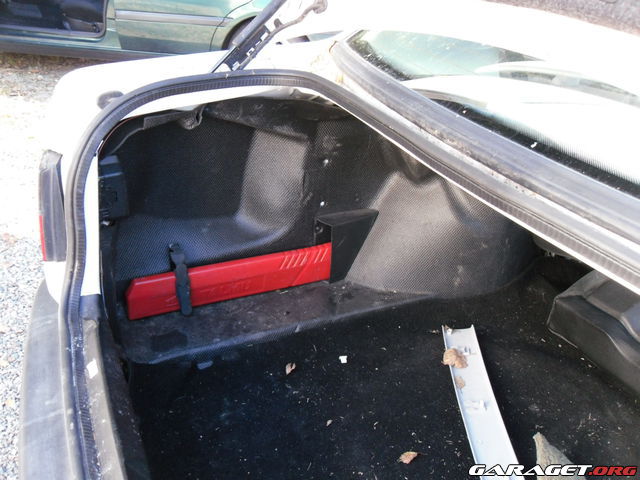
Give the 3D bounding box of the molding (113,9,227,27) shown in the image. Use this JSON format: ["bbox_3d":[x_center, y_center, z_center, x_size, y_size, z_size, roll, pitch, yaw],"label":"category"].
[{"bbox_3d":[-0.912,-1.369,4.000,0.820,0.054,0.025,10,31,17],"label":"molding"}]

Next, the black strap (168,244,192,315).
[{"bbox_3d":[-0.272,0.077,1.260,0.030,0.130,0.050,-10,31,-17],"label":"black strap"}]

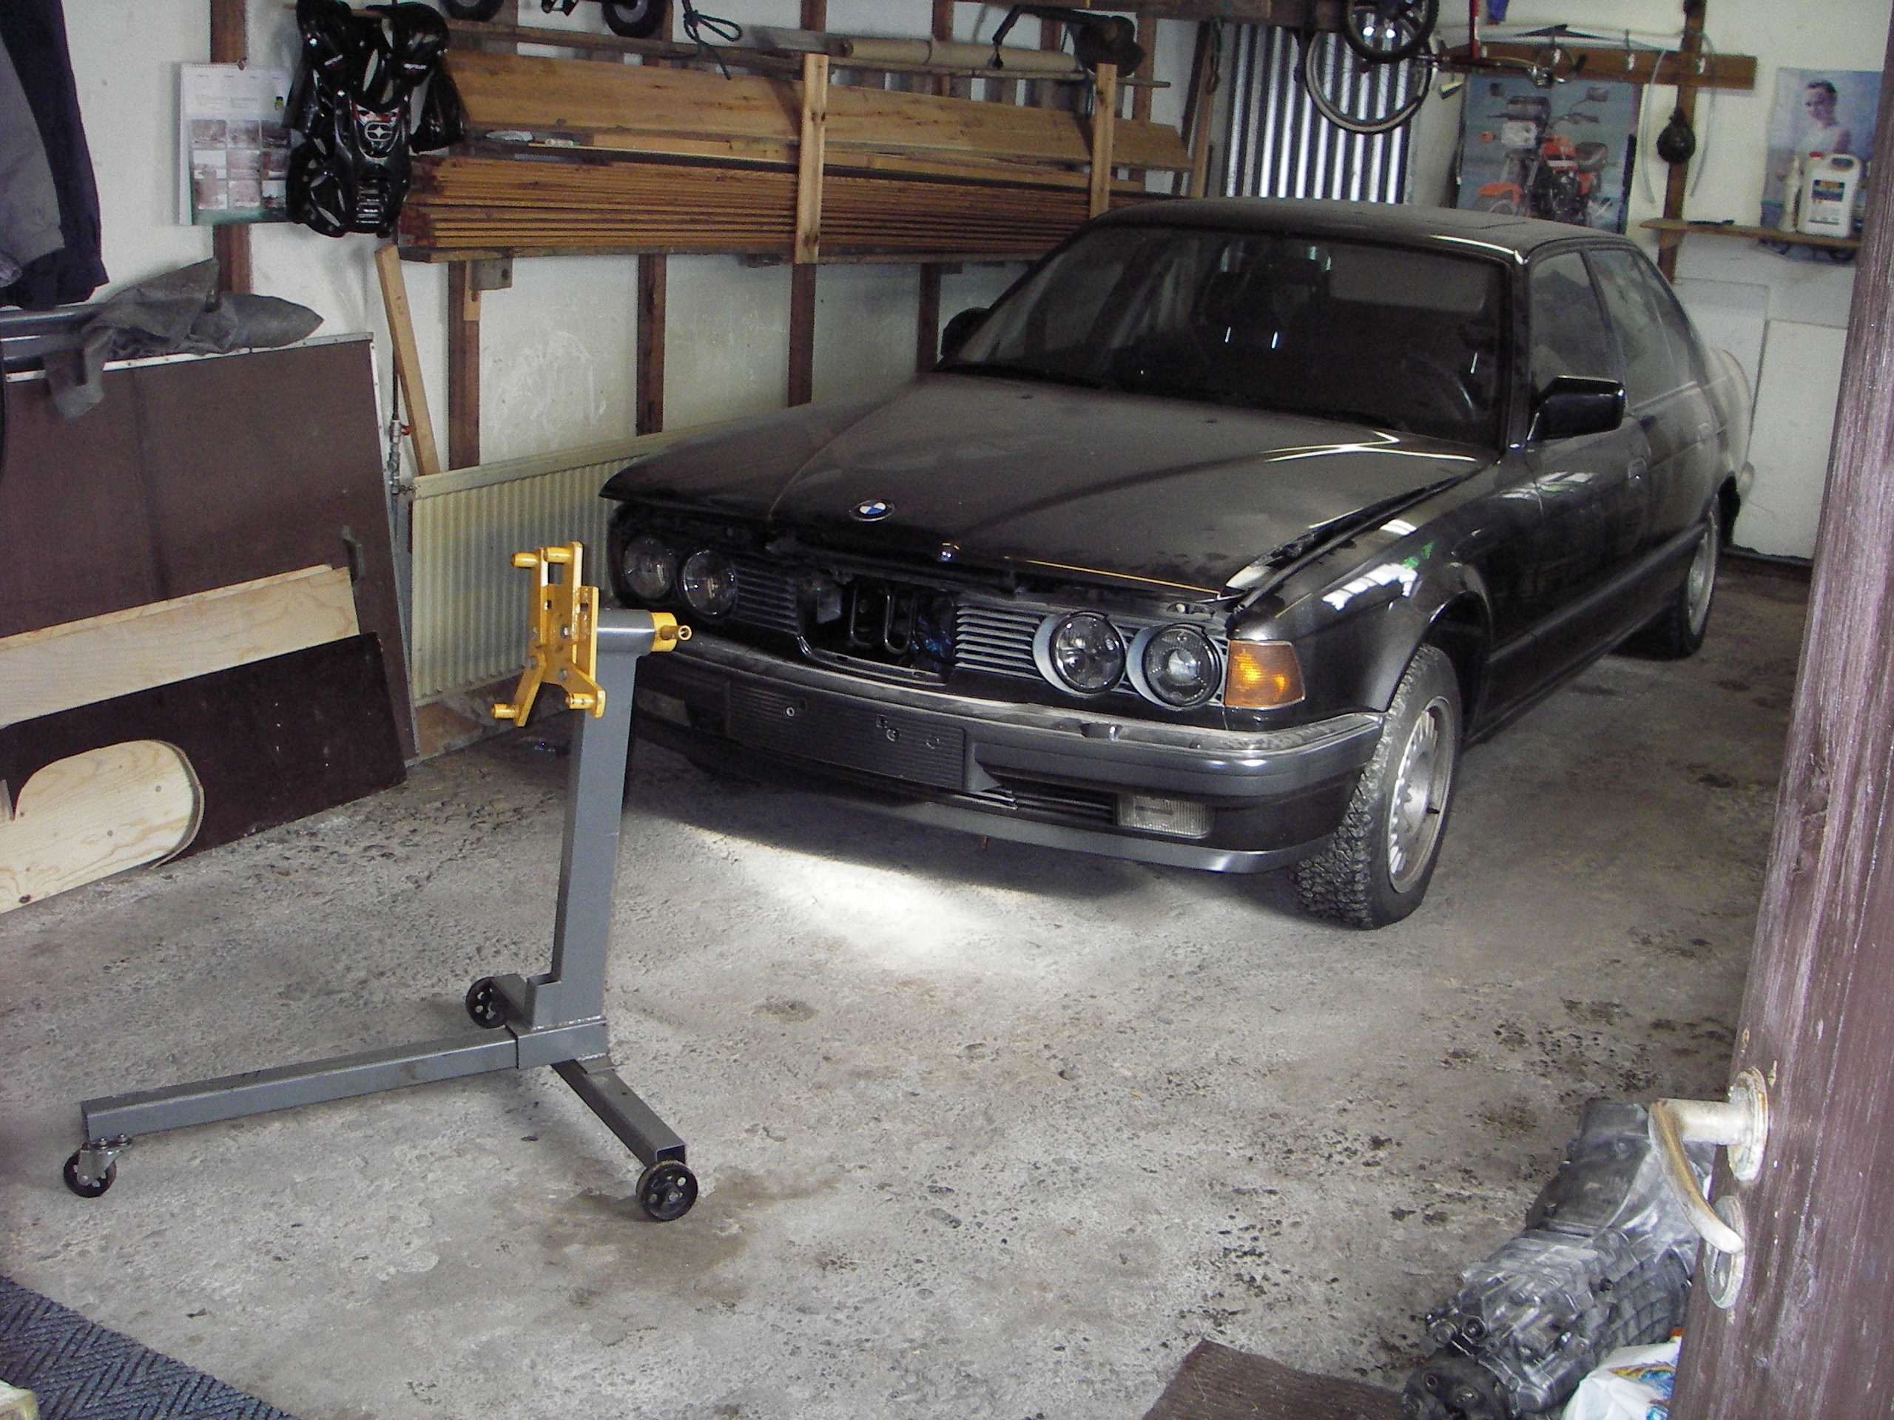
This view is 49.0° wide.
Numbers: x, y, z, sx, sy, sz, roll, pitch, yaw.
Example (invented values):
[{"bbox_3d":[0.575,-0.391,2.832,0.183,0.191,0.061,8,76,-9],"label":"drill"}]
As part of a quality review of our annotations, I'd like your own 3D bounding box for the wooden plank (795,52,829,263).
[{"bbox_3d":[-0.367,-1.499,5.670,0.042,0.555,0.050,12,17,27],"label":"wooden plank"}]

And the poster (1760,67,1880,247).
[{"bbox_3d":[3.331,-2.056,7.789,0.480,0.730,0.010,12,18,27],"label":"poster"}]

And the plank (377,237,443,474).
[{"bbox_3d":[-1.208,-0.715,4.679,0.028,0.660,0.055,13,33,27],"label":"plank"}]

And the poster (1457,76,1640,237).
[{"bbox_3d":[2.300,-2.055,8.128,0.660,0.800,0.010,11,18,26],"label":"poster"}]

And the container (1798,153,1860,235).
[{"bbox_3d":[3.208,-1.868,7.543,0.190,0.295,0.120,11,18,26],"label":"container"}]

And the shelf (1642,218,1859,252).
[{"bbox_3d":[3.135,-1.797,7.871,0.950,0.030,0.180,12,18,27],"label":"shelf"}]

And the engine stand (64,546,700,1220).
[{"bbox_3d":[-0.811,0.229,2.991,0.975,0.921,0.758,-6,19,-30],"label":"engine stand"}]

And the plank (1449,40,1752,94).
[{"bbox_3d":[2.460,-2.454,7.905,1.159,0.118,0.025,11,18,26],"label":"plank"}]

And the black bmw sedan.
[{"bbox_3d":[1.054,-0.727,5.897,1.845,1.410,4.910,12,18,28],"label":"black bmw sedan"}]

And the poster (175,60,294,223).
[{"bbox_3d":[-1.383,-1.104,4.071,0.012,0.315,0.310,12,18,27],"label":"poster"}]

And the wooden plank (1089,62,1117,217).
[{"bbox_3d":[0.515,-1.888,7.029,0.045,0.570,0.050,12,18,29],"label":"wooden plank"}]

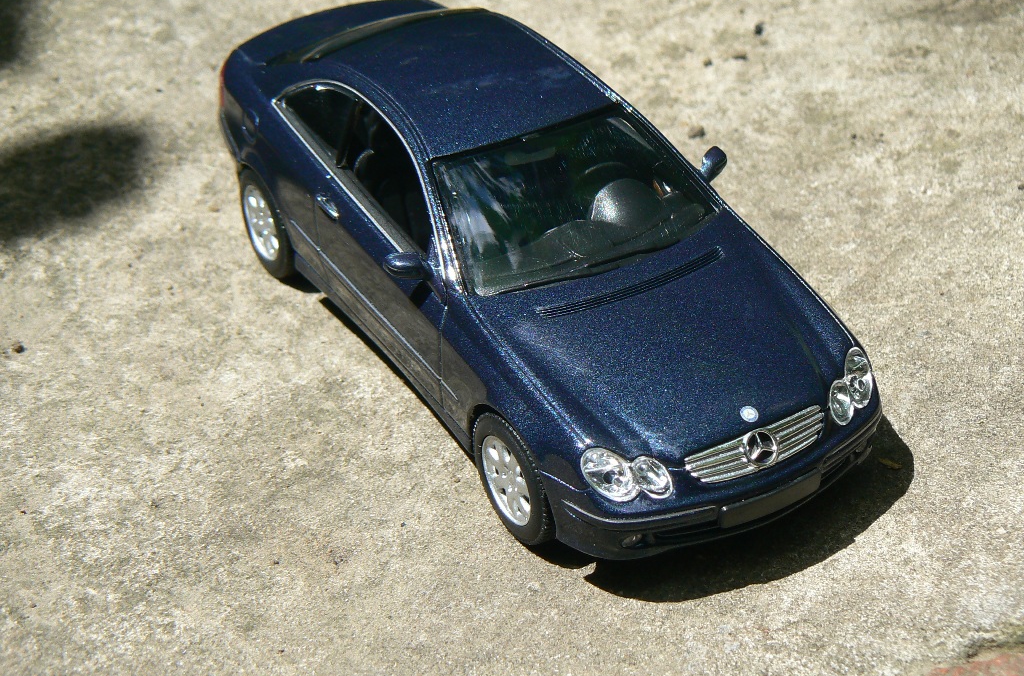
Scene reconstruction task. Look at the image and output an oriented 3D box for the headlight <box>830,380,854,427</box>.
[{"bbox_3d":[0.081,0.016,0.489,0.007,0.010,0.005,-24,40,-31],"label":"headlight"}]

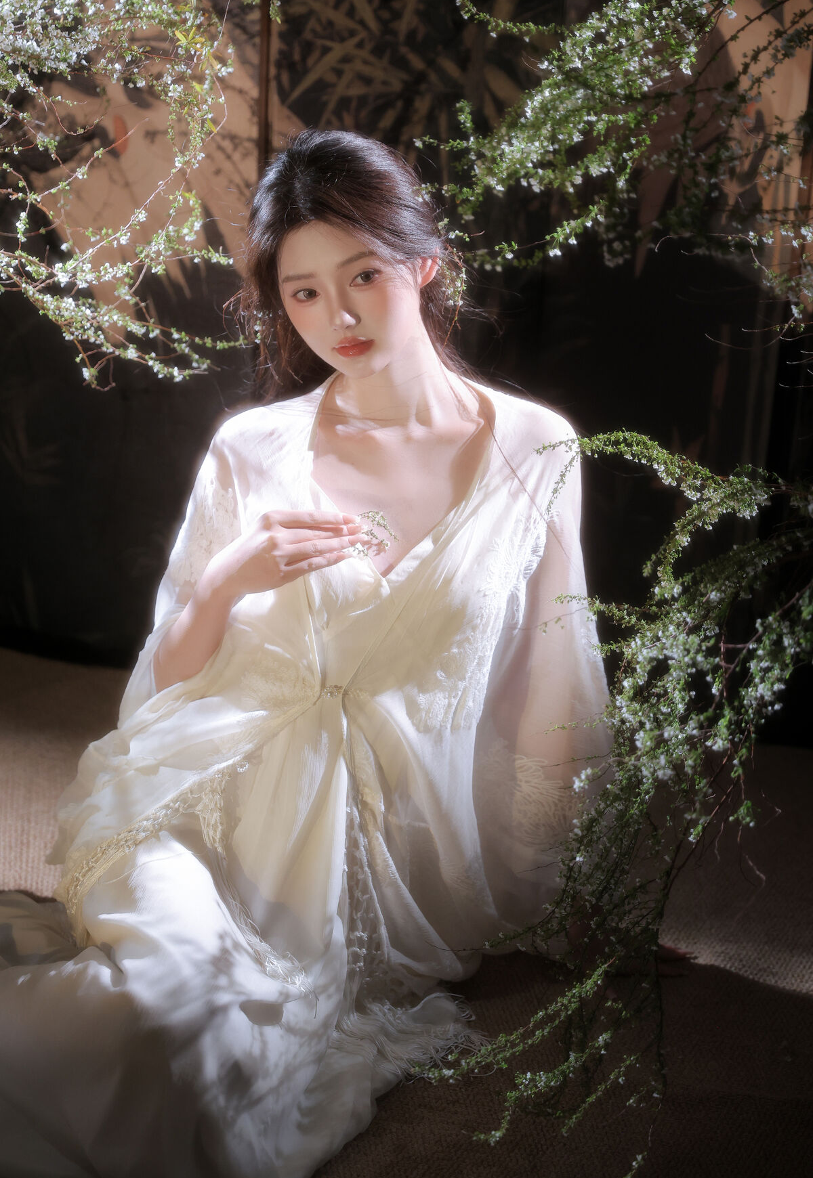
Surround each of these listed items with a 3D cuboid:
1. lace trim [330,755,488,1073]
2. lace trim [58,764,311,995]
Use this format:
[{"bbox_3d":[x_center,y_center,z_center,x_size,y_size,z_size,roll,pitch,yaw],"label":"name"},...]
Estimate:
[{"bbox_3d":[-0.002,0.310,2.220,0.135,0.235,0.200,0,20,-9],"label":"lace trim"},{"bbox_3d":[-0.206,0.270,2.200,0.230,0.180,0.180,5,20,6],"label":"lace trim"}]

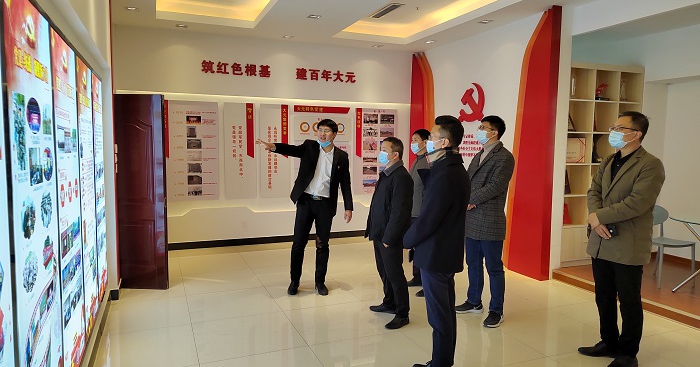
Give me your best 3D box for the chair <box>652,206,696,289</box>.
[{"bbox_3d":[3.341,0.670,5.019,0.450,0.790,0.490,0,5,-10],"label":"chair"}]

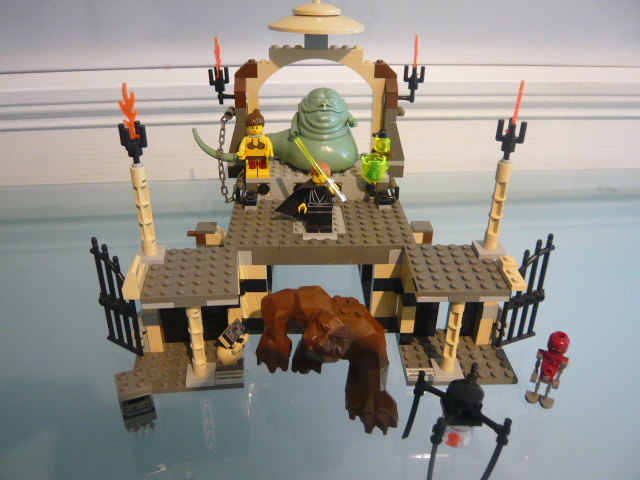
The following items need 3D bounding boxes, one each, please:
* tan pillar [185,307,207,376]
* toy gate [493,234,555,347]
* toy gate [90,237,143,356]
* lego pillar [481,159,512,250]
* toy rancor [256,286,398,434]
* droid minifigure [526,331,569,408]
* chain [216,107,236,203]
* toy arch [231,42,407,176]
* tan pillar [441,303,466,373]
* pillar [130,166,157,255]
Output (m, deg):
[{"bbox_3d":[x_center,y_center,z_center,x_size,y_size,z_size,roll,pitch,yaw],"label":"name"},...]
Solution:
[{"bbox_3d":[-0.067,0.053,0.282,0.008,0.051,0.008,-3,29,-6],"label":"tan pillar"},{"bbox_3d":[0.121,0.030,0.310,0.032,0.072,0.005,-9,31,-17],"label":"toy gate"},{"bbox_3d":[-0.116,0.032,0.301,0.032,0.072,0.005,16,33,25],"label":"toy gate"},{"bbox_3d":[0.097,-0.018,0.285,0.008,0.052,0.008,0,29,-1],"label":"lego pillar"},{"bbox_3d":[0.009,0.055,0.285,0.091,0.058,0.052,17,33,27],"label":"toy rancor"},{"bbox_3d":[0.121,0.070,0.275,0.018,0.043,0.011,13,31,21],"label":"droid minifigure"},{"bbox_3d":[-0.064,-0.059,0.356,0.014,0.059,0.018,0,29,-2],"label":"chain"},{"bbox_3d":[-0.003,-0.089,0.365,0.128,0.091,0.016,0,29,-2],"label":"toy arch"},{"bbox_3d":[0.073,0.051,0.286,0.008,0.051,0.008,0,29,-1],"label":"tan pillar"},{"bbox_3d":[-0.094,-0.014,0.277,0.008,0.052,0.008,-3,29,-6],"label":"pillar"}]

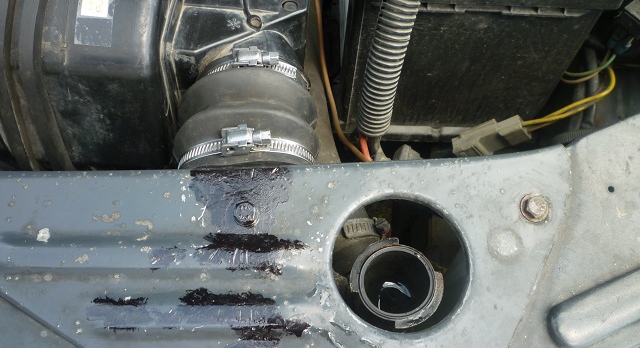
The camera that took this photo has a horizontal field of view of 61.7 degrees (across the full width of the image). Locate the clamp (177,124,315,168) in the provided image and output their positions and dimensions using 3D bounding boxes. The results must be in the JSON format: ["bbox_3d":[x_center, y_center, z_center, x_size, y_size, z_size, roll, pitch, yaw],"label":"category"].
[{"bbox_3d":[-0.044,0.002,0.357,0.094,0.102,0.015,1,63,-2],"label":"clamp"}]

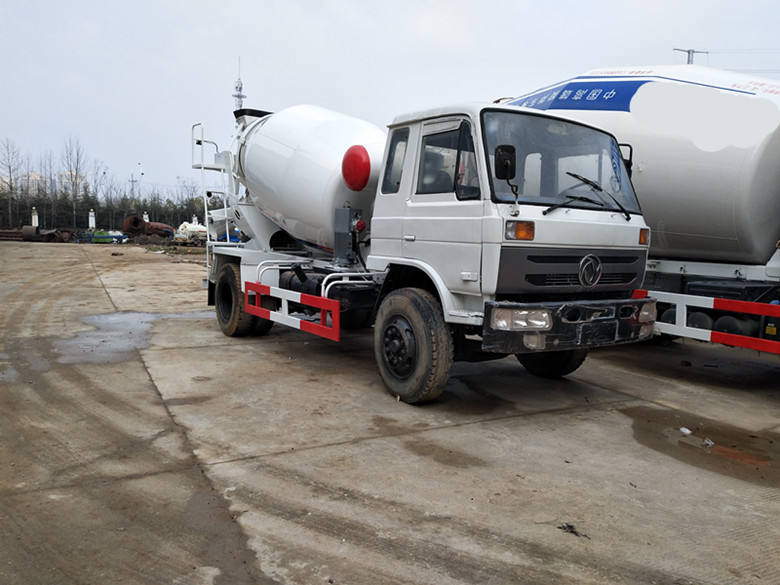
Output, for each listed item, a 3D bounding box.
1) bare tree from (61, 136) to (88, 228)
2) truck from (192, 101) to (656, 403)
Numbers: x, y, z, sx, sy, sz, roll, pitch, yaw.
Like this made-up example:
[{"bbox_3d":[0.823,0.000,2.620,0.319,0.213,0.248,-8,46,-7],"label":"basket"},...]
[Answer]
[{"bbox_3d":[-33.147,-11.115,61.485,2.963,10.608,2.963,2,6,0],"label":"bare tree"},{"bbox_3d":[-0.368,-1.024,7.715,2.505,3.535,7.221,-2,7,-37],"label":"truck"}]

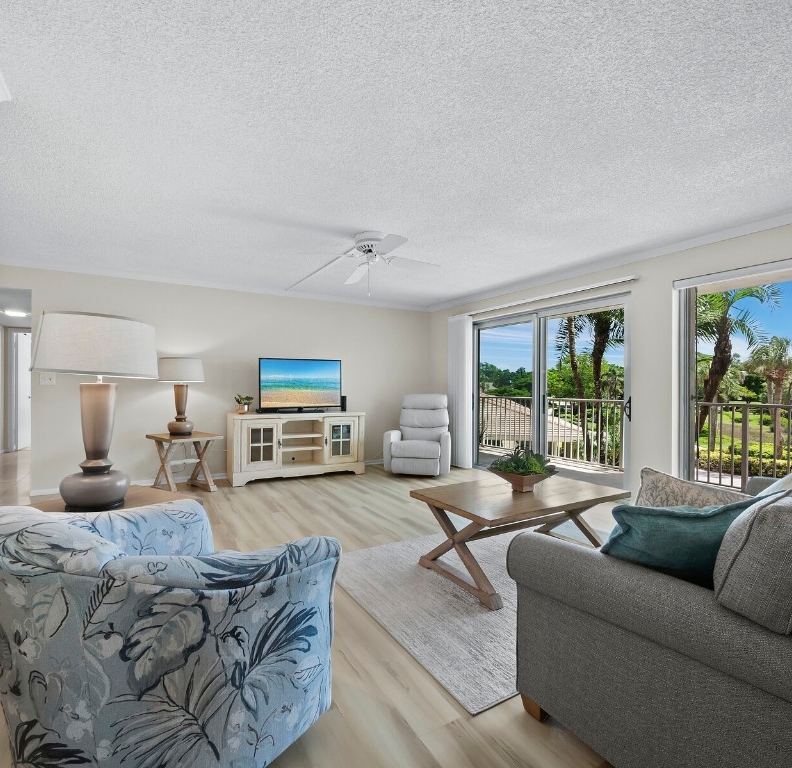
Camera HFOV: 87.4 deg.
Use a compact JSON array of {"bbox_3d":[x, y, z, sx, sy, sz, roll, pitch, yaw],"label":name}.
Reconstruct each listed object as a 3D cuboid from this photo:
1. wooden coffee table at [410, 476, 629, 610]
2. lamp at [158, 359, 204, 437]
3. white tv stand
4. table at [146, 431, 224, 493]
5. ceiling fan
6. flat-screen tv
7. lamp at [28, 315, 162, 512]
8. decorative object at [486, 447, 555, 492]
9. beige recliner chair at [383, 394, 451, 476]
[{"bbox_3d":[0.846,0.963,2.811,1.275,0.466,0.767,0,0,-30],"label":"wooden coffee table"},{"bbox_3d":[-2.454,0.144,4.738,0.464,0.867,0.464,0,0,-29],"label":"lamp"},{"bbox_3d":[-1.254,0.786,5.353,1.651,0.820,0.487,0,0,-29],"label":"white tv stand"},{"bbox_3d":[-2.352,0.883,4.614,0.699,0.610,0.541,0,0,41],"label":"table"},{"bbox_3d":[-0.225,-1.019,3.489,1.320,0.448,1.320,0,0,-29],"label":"ceiling fan"},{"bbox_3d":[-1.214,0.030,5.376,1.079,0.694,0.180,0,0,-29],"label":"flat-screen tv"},{"bbox_3d":[-1.381,0.138,1.925,0.464,0.867,0.464,0,0,-29],"label":"lamp"},{"bbox_3d":[0.872,0.583,2.841,0.328,0.295,0.328,0,0,-29],"label":"decorative object"},{"bbox_3d":[0.362,0.682,5.944,0.870,1.050,0.860,0,0,14],"label":"beige recliner chair"}]

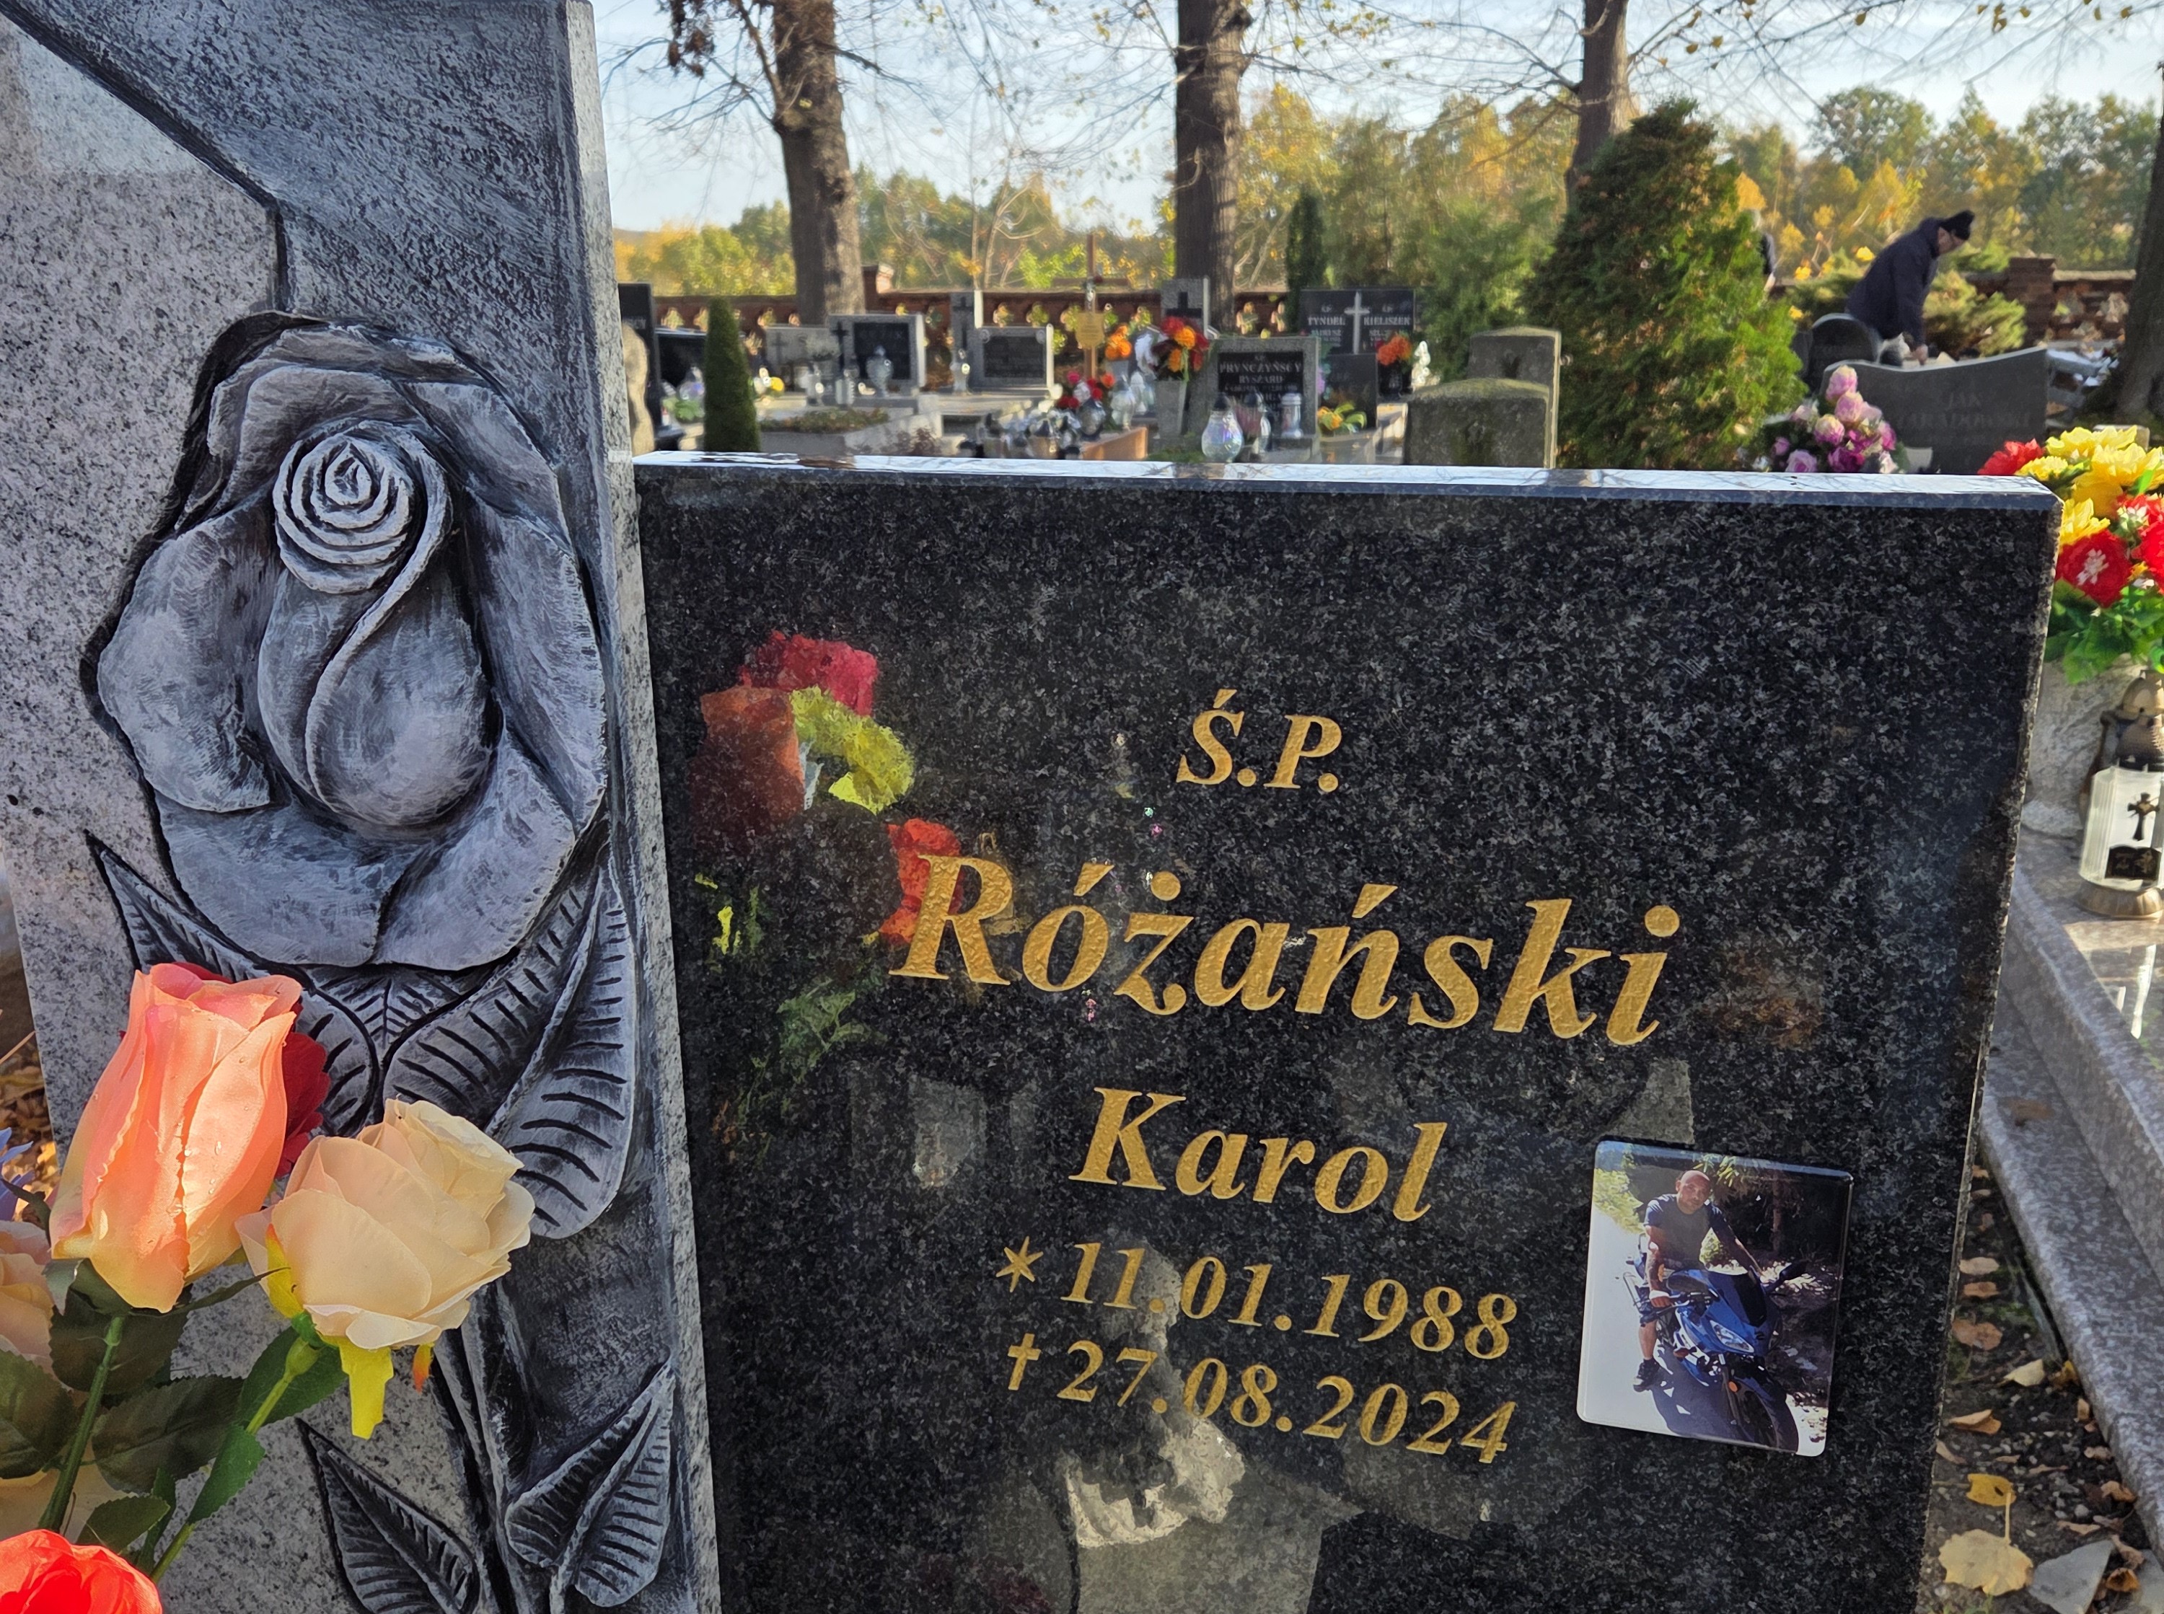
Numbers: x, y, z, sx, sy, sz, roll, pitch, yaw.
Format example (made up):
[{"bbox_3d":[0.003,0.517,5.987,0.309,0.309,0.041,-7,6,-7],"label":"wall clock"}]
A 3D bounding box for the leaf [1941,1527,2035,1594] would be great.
[{"bbox_3d":[0.817,0.681,1.729,0.077,0.013,0.086,5,18,20],"label":"leaf"}]

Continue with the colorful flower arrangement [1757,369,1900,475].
[{"bbox_3d":[1.949,-0.955,5.000,0.380,0.380,0.280,3,17,14],"label":"colorful flower arrangement"}]

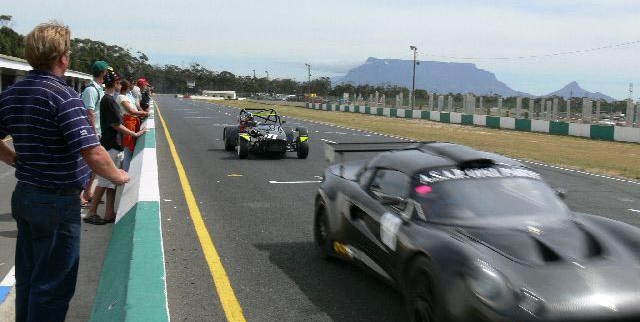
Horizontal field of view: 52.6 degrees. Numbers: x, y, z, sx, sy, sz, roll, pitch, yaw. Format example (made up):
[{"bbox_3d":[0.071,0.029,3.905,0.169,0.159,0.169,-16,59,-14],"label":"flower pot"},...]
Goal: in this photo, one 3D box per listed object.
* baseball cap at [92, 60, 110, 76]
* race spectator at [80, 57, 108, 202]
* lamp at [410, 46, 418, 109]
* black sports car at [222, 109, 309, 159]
[{"bbox_3d":[-2.742,-1.178,8.120,0.250,0.140,0.180,-2,7,-28],"label":"baseball cap"},{"bbox_3d":[-2.834,-0.359,8.150,0.420,1.820,0.500,-3,7,-30],"label":"race spectator"},{"bbox_3d":[9.831,-8.696,68.000,0.750,6.743,0.450,-1,6,-14],"label":"lamp"},{"bbox_3d":[-1.391,-0.731,16.225,1.670,1.130,3.200,-1,6,-17],"label":"black sports car"}]

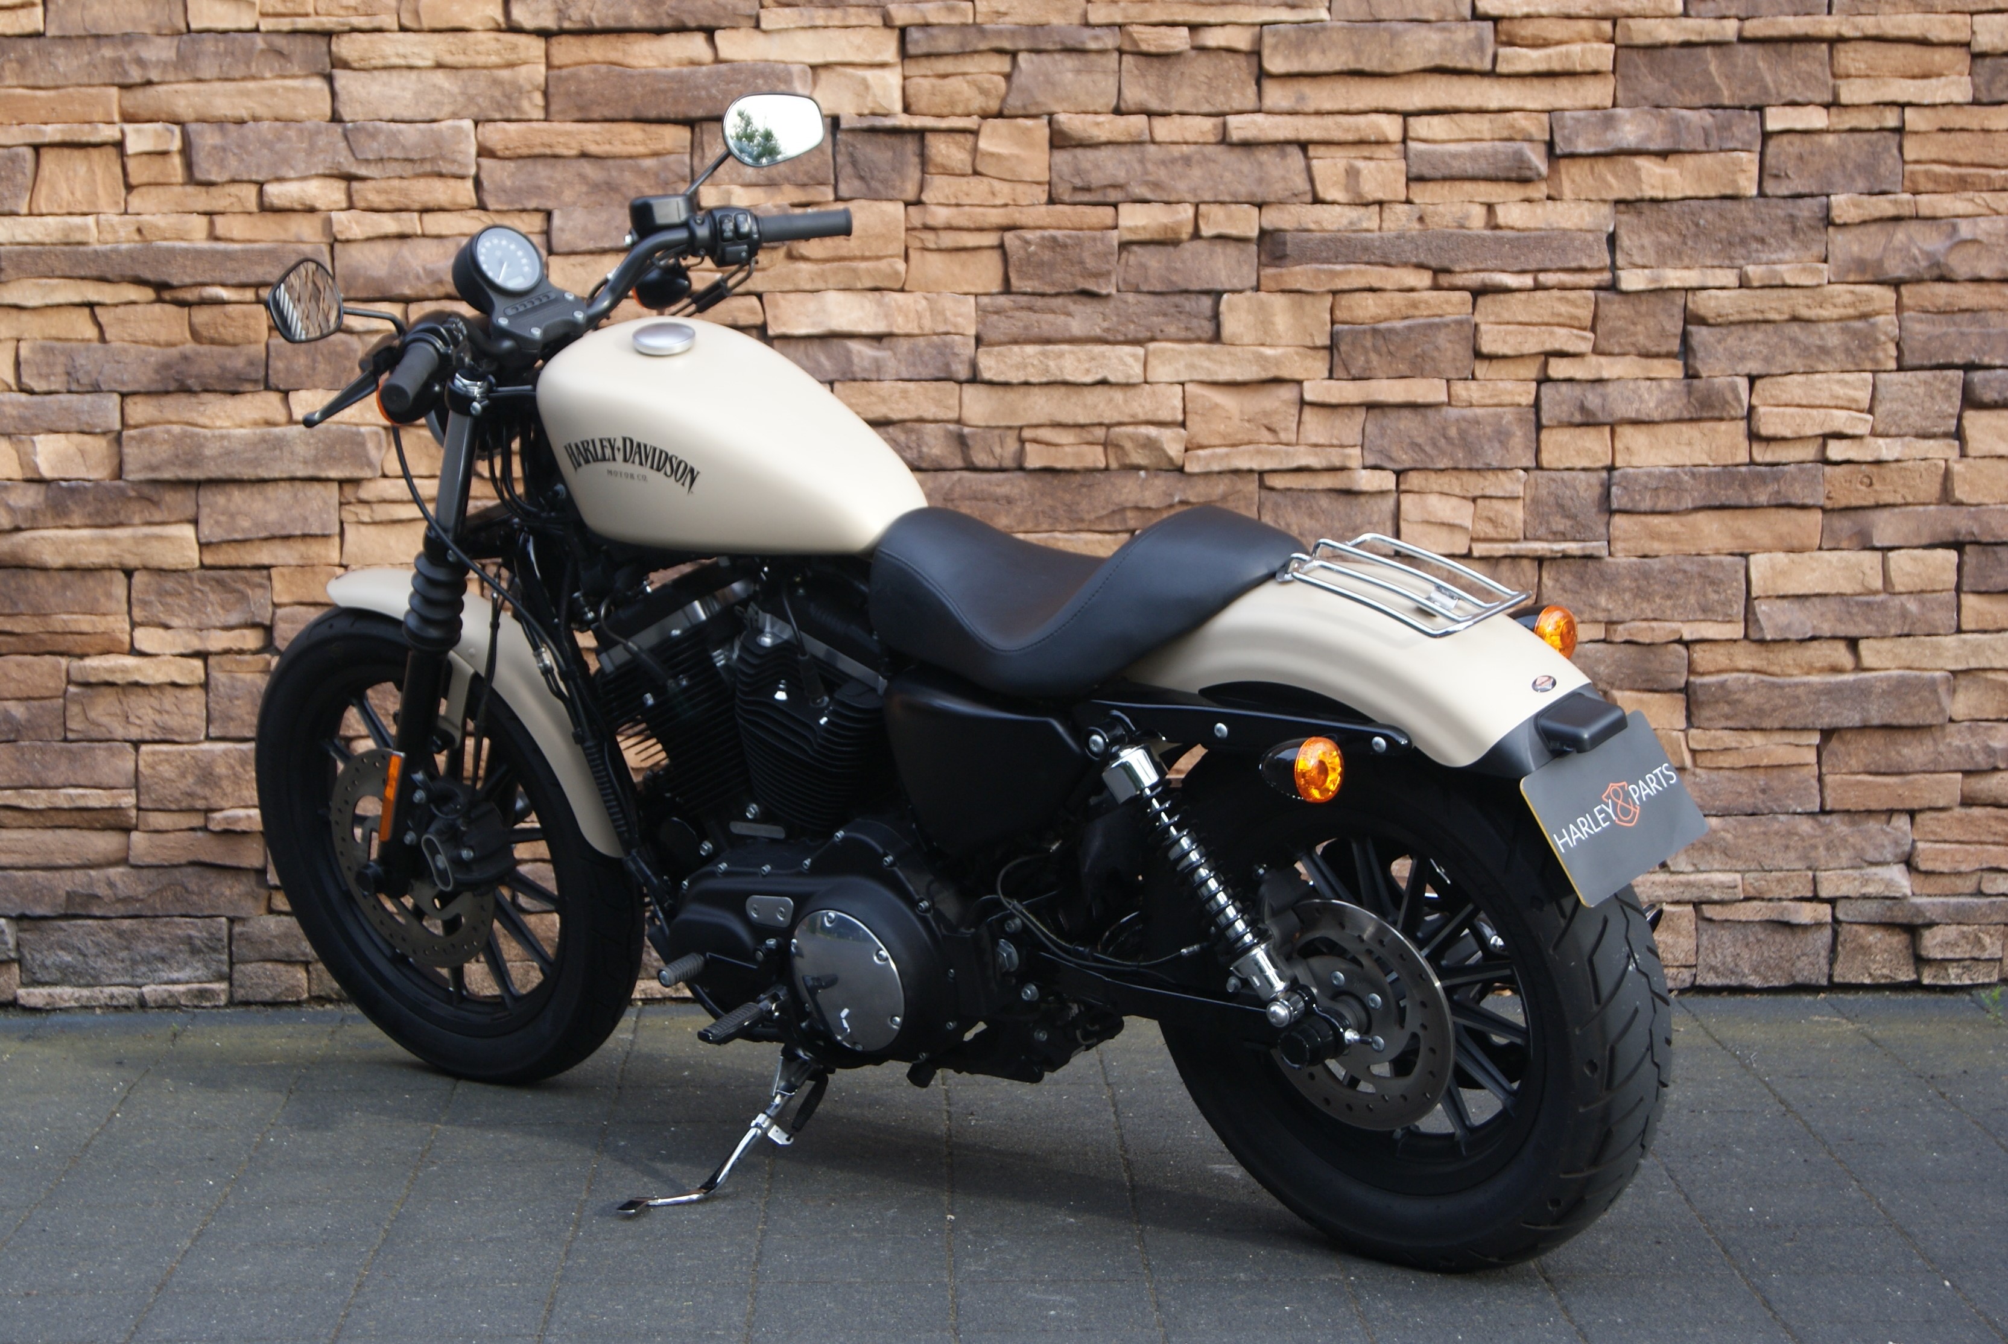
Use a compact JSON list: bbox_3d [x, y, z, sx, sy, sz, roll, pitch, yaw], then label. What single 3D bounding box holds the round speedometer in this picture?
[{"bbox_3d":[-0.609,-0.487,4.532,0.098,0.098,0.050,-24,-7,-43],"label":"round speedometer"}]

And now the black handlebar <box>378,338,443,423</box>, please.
[{"bbox_3d":[-0.659,-0.331,4.163,0.037,0.037,0.127,-6,28,12],"label":"black handlebar"}]

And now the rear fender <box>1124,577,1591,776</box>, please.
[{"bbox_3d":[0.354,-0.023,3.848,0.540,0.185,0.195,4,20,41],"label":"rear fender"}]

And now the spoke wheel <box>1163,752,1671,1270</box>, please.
[{"bbox_3d":[0.412,0.332,3.945,0.645,0.645,0.150,4,20,41],"label":"spoke wheel"}]

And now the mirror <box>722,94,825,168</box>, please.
[{"bbox_3d":[-0.293,-0.682,4.753,0.143,0.090,0.033,-19,9,-28],"label":"mirror"}]

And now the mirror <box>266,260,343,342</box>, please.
[{"bbox_3d":[-0.784,-0.411,4.138,0.033,0.090,0.143,-14,14,25],"label":"mirror"}]

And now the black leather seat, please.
[{"bbox_3d":[0.107,-0.094,4.043,0.575,0.190,0.270,4,20,41],"label":"black leather seat"}]

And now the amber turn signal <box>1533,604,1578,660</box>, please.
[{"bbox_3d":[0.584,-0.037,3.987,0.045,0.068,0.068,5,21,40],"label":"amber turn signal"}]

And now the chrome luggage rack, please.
[{"bbox_3d":[0.397,-0.095,3.778,0.215,0.055,0.165,21,30,35],"label":"chrome luggage rack"}]

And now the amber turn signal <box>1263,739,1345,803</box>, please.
[{"bbox_3d":[0.284,0.095,3.664,0.085,0.066,0.065,4,20,41],"label":"amber turn signal"}]

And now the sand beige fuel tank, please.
[{"bbox_3d":[-0.298,-0.290,4.348,0.560,0.238,0.268,5,21,40],"label":"sand beige fuel tank"}]

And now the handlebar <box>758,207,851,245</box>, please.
[{"bbox_3d":[-0.246,-0.559,4.680,0.127,0.037,0.037,-6,14,-26],"label":"handlebar"}]

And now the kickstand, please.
[{"bbox_3d":[-0.321,0.534,4.359,0.130,0.156,0.270,5,10,40],"label":"kickstand"}]

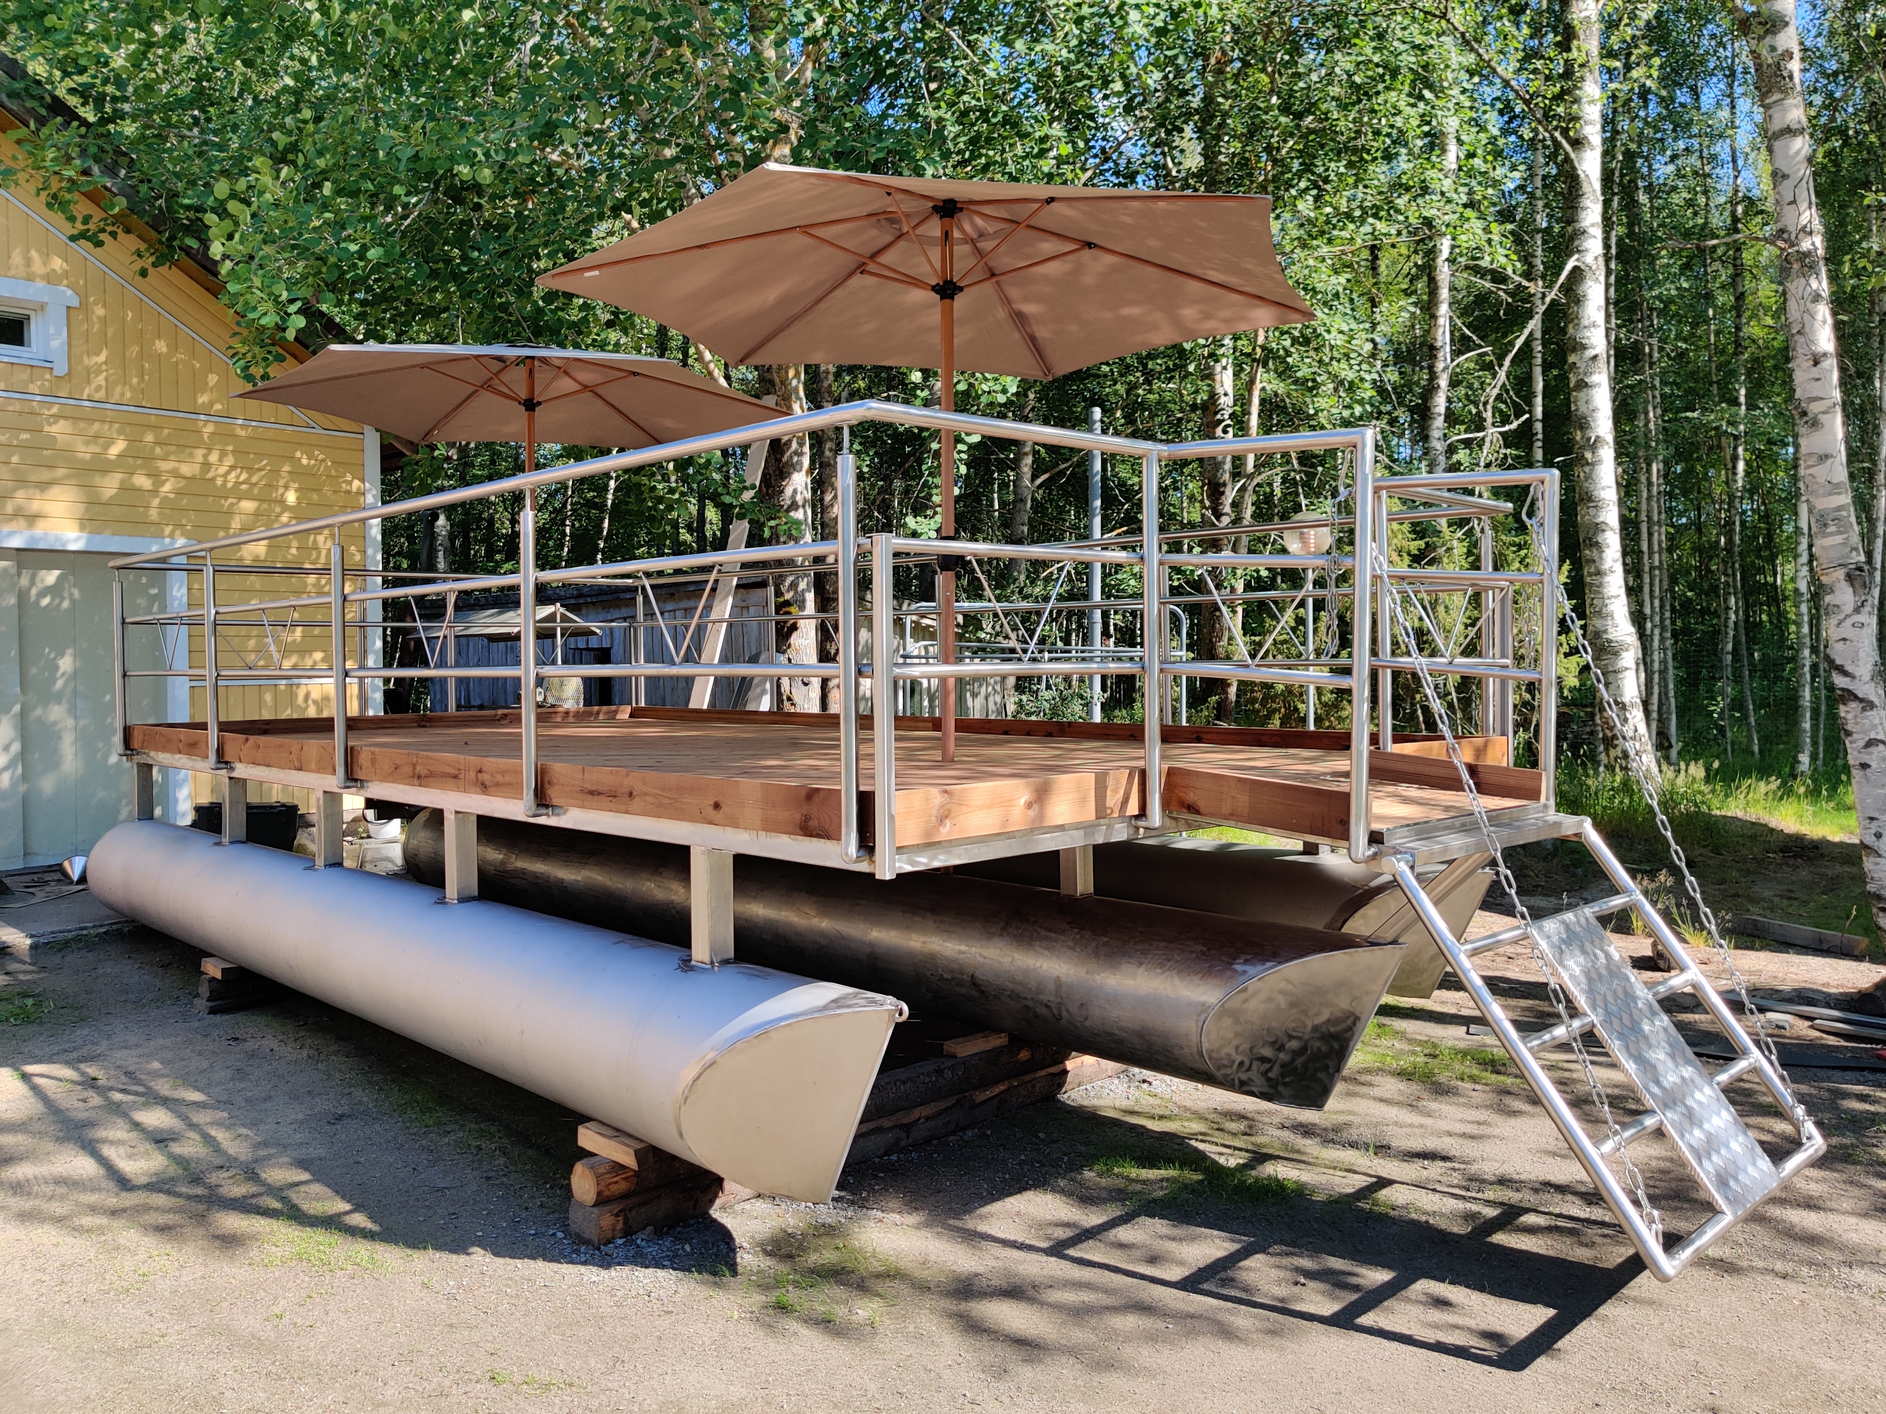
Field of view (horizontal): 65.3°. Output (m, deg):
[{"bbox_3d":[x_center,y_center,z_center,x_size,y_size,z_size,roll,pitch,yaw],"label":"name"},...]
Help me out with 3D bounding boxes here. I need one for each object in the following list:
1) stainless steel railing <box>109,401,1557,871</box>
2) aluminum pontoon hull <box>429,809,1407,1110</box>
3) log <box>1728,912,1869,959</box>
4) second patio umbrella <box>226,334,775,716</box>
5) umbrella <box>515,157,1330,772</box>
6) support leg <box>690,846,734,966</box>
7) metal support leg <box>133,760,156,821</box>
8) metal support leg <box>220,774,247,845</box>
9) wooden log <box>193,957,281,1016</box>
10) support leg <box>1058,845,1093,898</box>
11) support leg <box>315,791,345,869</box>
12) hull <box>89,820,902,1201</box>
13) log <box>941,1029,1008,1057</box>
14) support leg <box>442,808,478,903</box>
[{"bbox_3d":[-0.912,-0.252,6.793,3.503,1.121,7.241,-2,2,-43],"label":"stainless steel railing"},{"bbox_3d":[-0.816,0.904,6.523,0.521,0.521,6.275,-2,2,-43],"label":"aluminum pontoon hull"},{"bbox_3d":[4.689,1.241,8.078,0.096,0.105,0.776,-1,2,-19],"label":"log"},{"bbox_3d":[-2.209,-0.908,7.924,2.676,2.129,3.000,-2,2,-43],"label":"second patio umbrella"},{"bbox_3d":[0.020,-0.855,5.588,2.676,2.129,3.000,-2,2,-43],"label":"umbrella"},{"bbox_3d":[-0.638,0.549,4.091,0.082,0.323,0.084,-2,2,-43],"label":"support leg"},{"bbox_3d":[-4.276,0.463,7.877,0.080,0.313,0.080,-2,2,-43],"label":"metal support leg"},{"bbox_3d":[-3.363,0.488,6.998,0.082,0.323,0.084,-2,2,-43],"label":"metal support leg"},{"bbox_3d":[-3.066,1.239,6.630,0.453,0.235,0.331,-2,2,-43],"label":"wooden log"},{"bbox_3d":[0.465,0.508,5.121,0.082,0.323,0.084,-2,2,-43],"label":"support leg"},{"bbox_3d":[-2.552,0.506,6.133,0.082,0.323,0.084,-2,2,-43],"label":"support leg"},{"bbox_3d":[-2.210,0.930,5.705,0.534,0.534,6.156,-2,2,-43],"label":"hull"},{"bbox_3d":[0.115,1.162,5.080,0.240,0.044,0.074,-2,2,-43],"label":"log"},{"bbox_3d":[-1.712,0.525,5.237,0.082,0.323,0.084,-2,2,-43],"label":"support leg"}]

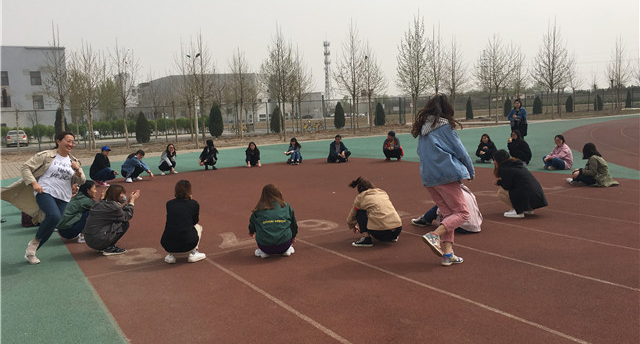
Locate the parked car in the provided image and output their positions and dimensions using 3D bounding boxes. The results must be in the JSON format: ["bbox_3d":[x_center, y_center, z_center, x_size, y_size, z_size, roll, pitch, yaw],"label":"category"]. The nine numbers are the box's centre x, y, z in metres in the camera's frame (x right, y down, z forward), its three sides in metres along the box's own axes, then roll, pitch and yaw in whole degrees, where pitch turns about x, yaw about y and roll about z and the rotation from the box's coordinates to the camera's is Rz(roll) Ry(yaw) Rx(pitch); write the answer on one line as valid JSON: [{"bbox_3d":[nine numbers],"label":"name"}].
[{"bbox_3d":[-27.813,-3.081,49.300,1.760,1.470,4.500,-6,7,-28],"label":"parked car"}]

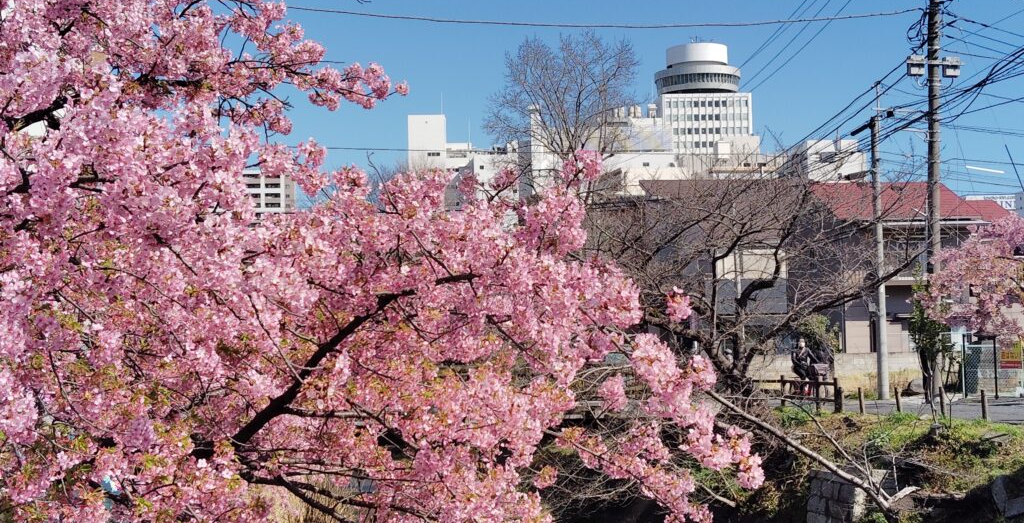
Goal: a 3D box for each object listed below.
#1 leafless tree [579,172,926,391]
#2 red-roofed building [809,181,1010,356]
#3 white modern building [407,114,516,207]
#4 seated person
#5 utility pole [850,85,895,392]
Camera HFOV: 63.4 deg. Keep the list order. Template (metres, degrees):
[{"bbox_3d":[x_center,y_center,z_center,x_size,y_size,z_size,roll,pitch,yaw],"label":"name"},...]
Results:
[{"bbox_3d":[5.460,0.605,18.600,7.400,5.000,6.000,-1,-2,-3],"label":"leafless tree"},{"bbox_3d":[13.094,0.580,27.597,6.300,6.400,5.800,-1,-2,-4],"label":"red-roofed building"},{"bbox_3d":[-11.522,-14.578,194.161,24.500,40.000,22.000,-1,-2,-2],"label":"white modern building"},{"bbox_3d":[7.395,2.608,20.900,0.680,1.380,0.520,-3,-3,44],"label":"seated person"},{"bbox_3d":[9.411,-0.522,21.655,1.150,8.230,0.700,-1,-2,-6],"label":"utility pole"}]

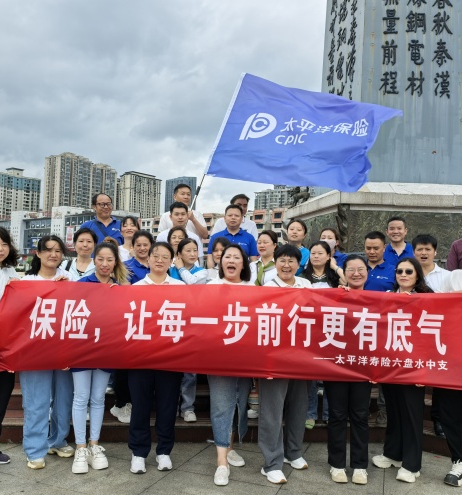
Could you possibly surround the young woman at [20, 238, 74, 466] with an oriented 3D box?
[{"bbox_3d":[-1.285,0.706,3.657,0.470,1.600,0.420,2,-2,-14],"label":"young woman"}]

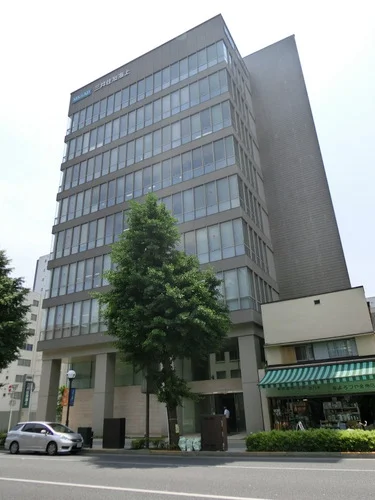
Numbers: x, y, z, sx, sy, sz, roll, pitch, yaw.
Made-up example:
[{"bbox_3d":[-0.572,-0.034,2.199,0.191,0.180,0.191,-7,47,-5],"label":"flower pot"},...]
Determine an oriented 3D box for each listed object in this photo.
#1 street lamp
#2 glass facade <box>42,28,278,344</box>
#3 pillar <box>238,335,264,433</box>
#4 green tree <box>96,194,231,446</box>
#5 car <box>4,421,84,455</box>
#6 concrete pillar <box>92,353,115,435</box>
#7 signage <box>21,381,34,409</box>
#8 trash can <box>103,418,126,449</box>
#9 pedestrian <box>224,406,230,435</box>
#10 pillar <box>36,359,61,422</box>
[{"bbox_3d":[-7.168,9.409,21.675,0.450,4.220,0.450,-14,-26,25],"label":"street lamp"},{"bbox_3d":[-2.865,-4.442,35.877,19.400,25.600,8.100,-14,-26,25],"label":"glass facade"},{"bbox_3d":[4.118,8.440,22.630,1.040,5.858,1.040,-14,-26,25],"label":"pillar"},{"bbox_3d":[-1.508,3.096,21.040,7.500,14.900,7.500,-14,-26,25],"label":"green tree"},{"bbox_3d":[-7.772,10.157,19.570,4.410,1.540,1.700,-12,-25,21],"label":"car"},{"bbox_3d":[-6.394,10.989,27.687,1.040,5.858,1.040,-14,-26,25],"label":"concrete pillar"},{"bbox_3d":[-13.567,12.123,30.380,0.250,2.100,0.720,-14,-26,25],"label":"signage"},{"bbox_3d":[-3.969,9.901,19.576,1.120,1.450,0.430,-14,-26,25],"label":"trash can"},{"bbox_3d":[2.637,11.090,23.618,0.450,1.680,0.480,-11,-25,20],"label":"pedestrian"},{"bbox_3d":[-11.609,12.254,30.197,1.040,5.858,1.040,-14,-26,25],"label":"pillar"}]

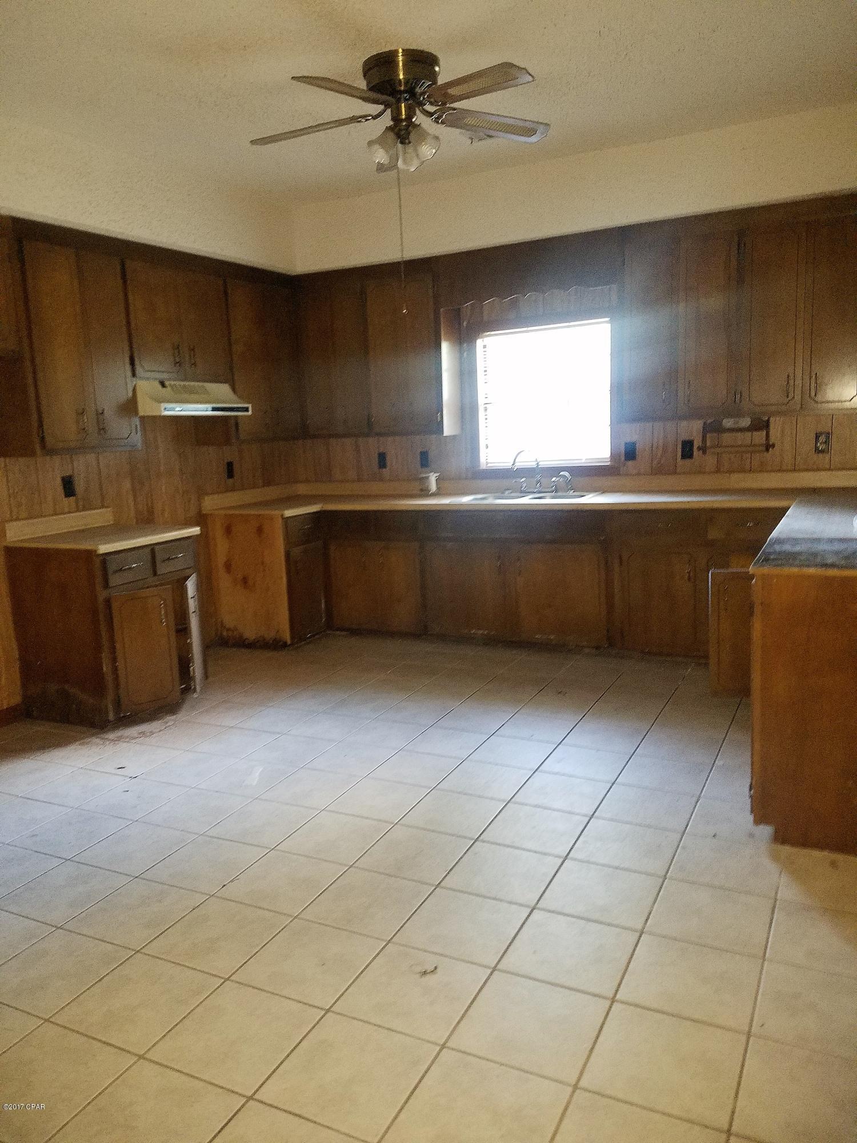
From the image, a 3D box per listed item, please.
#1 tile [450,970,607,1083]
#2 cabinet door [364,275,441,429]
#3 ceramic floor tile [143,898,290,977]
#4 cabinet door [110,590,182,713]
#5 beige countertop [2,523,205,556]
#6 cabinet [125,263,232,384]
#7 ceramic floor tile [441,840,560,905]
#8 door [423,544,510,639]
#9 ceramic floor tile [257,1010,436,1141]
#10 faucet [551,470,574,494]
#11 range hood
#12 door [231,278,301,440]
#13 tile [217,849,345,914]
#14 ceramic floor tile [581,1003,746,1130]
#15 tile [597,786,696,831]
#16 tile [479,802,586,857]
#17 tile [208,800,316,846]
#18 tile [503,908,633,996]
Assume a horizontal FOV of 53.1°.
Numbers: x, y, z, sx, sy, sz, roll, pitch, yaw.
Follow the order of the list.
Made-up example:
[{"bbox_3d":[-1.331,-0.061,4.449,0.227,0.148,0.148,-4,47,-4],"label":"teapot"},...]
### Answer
[{"bbox_3d":[0.242,1.060,2.009,0.303,0.010,0.303,2,10,26],"label":"tile"},{"bbox_3d":[-0.176,-1.468,5.861,0.525,1.033,0.022,2,11,26],"label":"cabinet door"},{"bbox_3d":[-0.589,1.027,2.418,0.303,0.010,0.303,2,10,26],"label":"ceramic floor tile"},{"bbox_3d":[-1.450,0.400,4.405,0.022,0.619,0.322,6,13,44],"label":"cabinet door"},{"bbox_3d":[-1.693,-0.169,4.522,0.650,0.040,0.700,2,11,26],"label":"beige countertop"},{"bbox_3d":[-1.596,-1.464,5.182,0.320,0.658,0.834,2,11,26],"label":"cabinet"},{"bbox_3d":[0.238,0.948,2.695,0.302,0.010,0.302,2,11,26],"label":"ceramic floor tile"},{"bbox_3d":[0.245,0.114,5.455,0.577,0.612,0.020,2,11,27],"label":"door"},{"bbox_3d":[-0.170,1.101,1.877,0.302,0.010,0.302,2,11,26],"label":"ceramic floor tile"},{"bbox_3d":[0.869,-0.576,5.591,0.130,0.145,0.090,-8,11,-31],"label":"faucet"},{"bbox_3d":[-1.488,-1.012,5.085,0.470,0.195,0.772,2,10,26],"label":"range hood"},{"bbox_3d":[-1.080,-1.381,5.744,0.022,0.984,0.707,2,10,26],"label":"door"},{"bbox_3d":[-0.455,0.977,2.693,0.303,0.010,0.303,2,10,26],"label":"tile"},{"bbox_3d":[0.521,1.074,1.880,0.305,0.010,0.305,2,11,26],"label":"ceramic floor tile"},{"bbox_3d":[0.789,0.858,3.100,0.305,0.010,0.305,2,11,26],"label":"tile"},{"bbox_3d":[0.374,0.898,2.968,0.305,0.010,0.305,2,11,26],"label":"tile"},{"bbox_3d":[-0.597,0.916,3.115,0.306,0.010,0.304,2,11,26],"label":"tile"},{"bbox_3d":[0.379,1.012,2.289,0.305,0.010,0.305,2,11,26],"label":"tile"}]

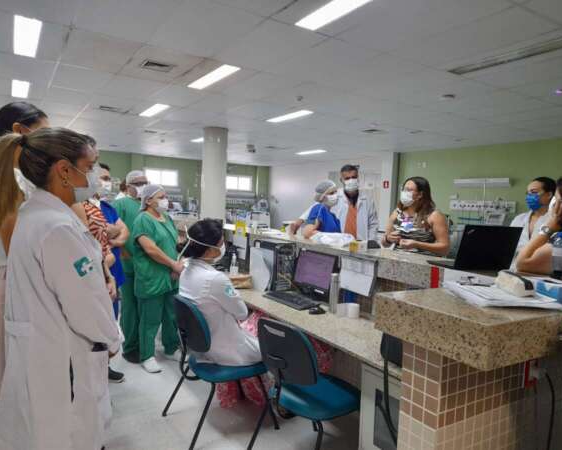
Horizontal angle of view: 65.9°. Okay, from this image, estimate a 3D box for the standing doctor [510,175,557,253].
[{"bbox_3d":[1.733,0.517,2.850,0.320,1.670,0.470,0,3,-38],"label":"standing doctor"}]

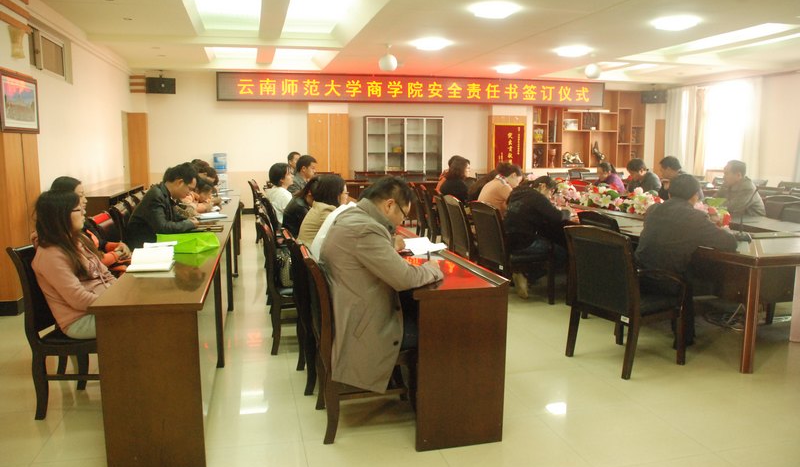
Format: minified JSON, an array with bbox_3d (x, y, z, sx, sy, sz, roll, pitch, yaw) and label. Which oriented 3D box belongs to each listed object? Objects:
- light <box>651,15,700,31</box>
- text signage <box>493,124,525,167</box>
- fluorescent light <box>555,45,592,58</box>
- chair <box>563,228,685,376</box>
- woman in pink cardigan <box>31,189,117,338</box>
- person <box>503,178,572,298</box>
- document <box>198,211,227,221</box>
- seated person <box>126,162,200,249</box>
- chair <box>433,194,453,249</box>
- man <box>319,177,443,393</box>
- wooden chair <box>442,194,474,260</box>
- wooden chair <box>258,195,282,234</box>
[{"bbox_3d":[3.041,-2.326,6.678,0.460,0.080,0.470,-2,9,-13],"label":"light"},{"bbox_3d":[2.607,-2.001,14.243,0.780,1.140,0.050,-2,8,-13],"label":"text signage"},{"bbox_3d":[2.523,-2.637,8.733,0.450,0.100,0.450,-2,9,-14],"label":"fluorescent light"},{"bbox_3d":[1.440,0.383,3.855,0.640,0.910,0.540,-5,10,-30],"label":"chair"},{"bbox_3d":[-1.578,0.339,3.372,0.740,1.200,0.480,-2,8,-13],"label":"woman in pink cardigan"},{"bbox_3d":[1.257,0.045,5.502,0.750,1.140,0.500,-3,8,-18],"label":"person"},{"bbox_3d":[-1.735,-0.159,5.578,0.250,0.025,0.320,-2,8,-13],"label":"document"},{"bbox_3d":[-1.761,0.116,4.464,0.720,1.240,0.500,-2,9,-13],"label":"seated person"},{"bbox_3d":[0.733,0.019,6.762,0.600,0.910,0.530,-2,8,-13],"label":"chair"},{"bbox_3d":[-0.080,0.344,3.028,0.700,1.250,0.520,-2,9,-14],"label":"man"},{"bbox_3d":[0.857,0.090,6.199,0.600,0.920,0.530,-2,8,-13],"label":"wooden chair"},{"bbox_3d":[-1.029,0.106,5.746,0.580,0.920,0.470,-2,9,-14],"label":"wooden chair"}]

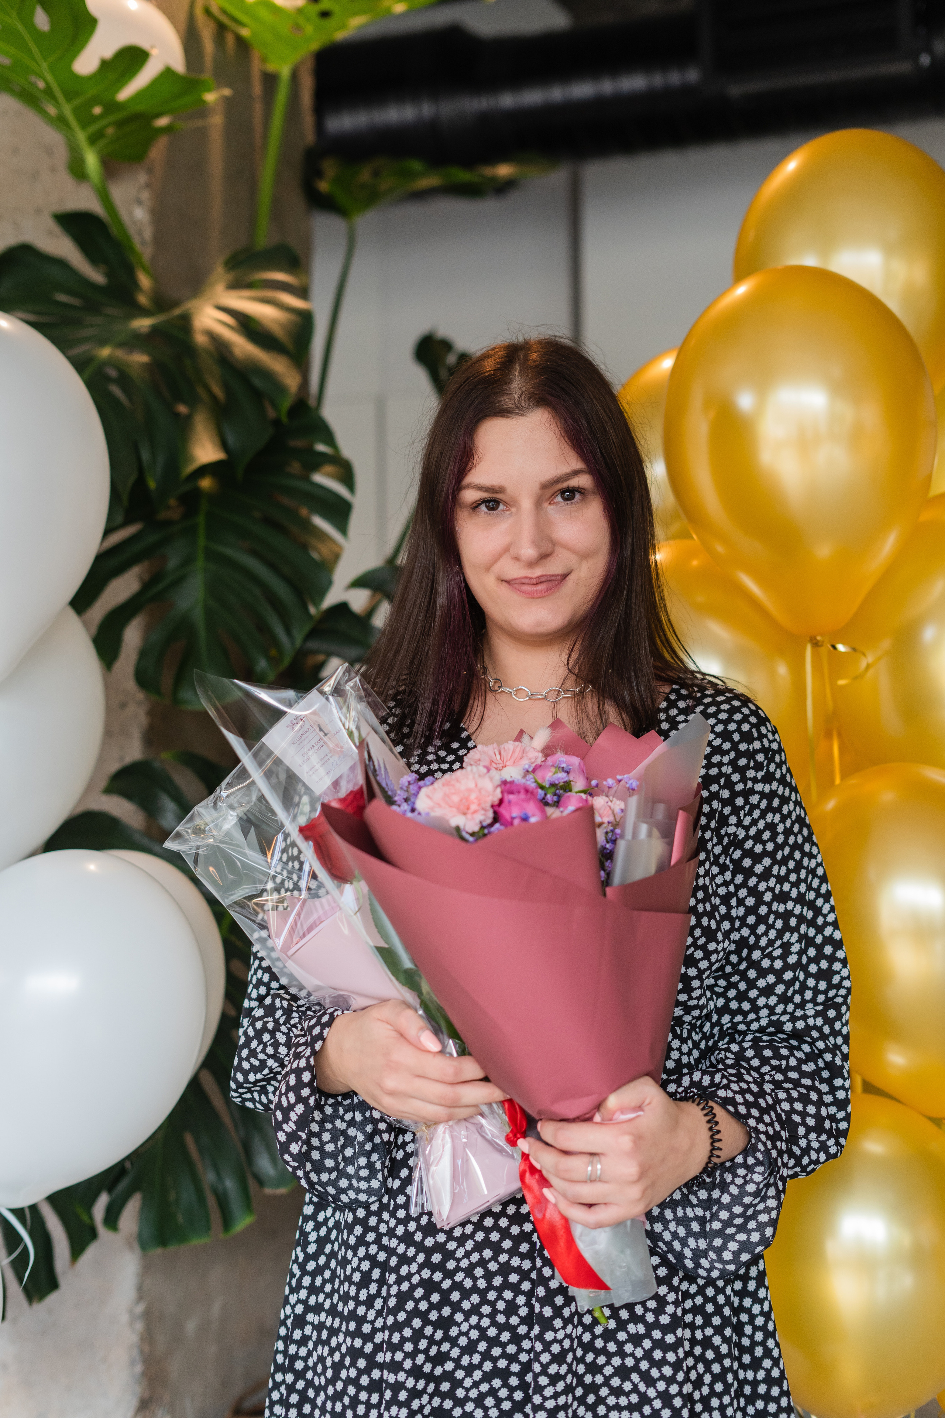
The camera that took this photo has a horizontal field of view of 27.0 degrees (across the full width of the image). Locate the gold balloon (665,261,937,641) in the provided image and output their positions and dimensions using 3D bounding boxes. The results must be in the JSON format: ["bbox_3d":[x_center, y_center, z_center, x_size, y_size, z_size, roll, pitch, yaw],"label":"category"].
[{"bbox_3d":[0.314,-0.247,1.890,0.260,0.352,0.260,-3,-4,0],"label":"gold balloon"}]

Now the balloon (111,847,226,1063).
[{"bbox_3d":[-0.398,0.310,2.130,0.255,0.325,0.255,6,-3,0],"label":"balloon"}]

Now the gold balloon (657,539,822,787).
[{"bbox_3d":[0.240,0.001,2.020,0.260,0.345,0.260,-1,-4,0],"label":"gold balloon"}]

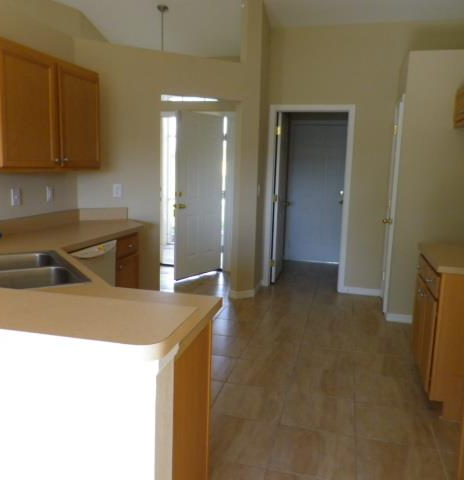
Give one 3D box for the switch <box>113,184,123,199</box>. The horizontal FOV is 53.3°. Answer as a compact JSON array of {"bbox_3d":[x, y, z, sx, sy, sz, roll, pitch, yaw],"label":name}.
[{"bbox_3d":[-1.057,-0.448,4.268,0.075,0.120,0.012,-4,10,-31],"label":"switch"}]

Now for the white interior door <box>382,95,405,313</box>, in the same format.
[{"bbox_3d":[1.654,-0.323,4.652,0.130,2.100,0.750,4,9,14],"label":"white interior door"}]

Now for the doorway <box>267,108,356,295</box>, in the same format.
[{"bbox_3d":[0.893,-0.472,5.427,0.950,2.120,0.140,4,9,14],"label":"doorway"}]

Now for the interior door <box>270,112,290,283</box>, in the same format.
[{"bbox_3d":[0.641,-0.523,5.984,0.040,2.030,0.810,4,9,13],"label":"interior door"}]

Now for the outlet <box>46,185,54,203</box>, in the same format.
[{"bbox_3d":[-1.452,-0.368,3.698,0.012,0.117,0.075,4,9,13],"label":"outlet"}]

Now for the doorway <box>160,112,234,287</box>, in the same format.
[{"bbox_3d":[-0.499,-0.653,6.306,1.050,2.130,0.170,4,9,14],"label":"doorway"}]

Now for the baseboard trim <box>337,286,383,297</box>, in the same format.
[{"bbox_3d":[1.494,0.597,5.337,0.430,0.080,0.015,4,9,13],"label":"baseboard trim"}]

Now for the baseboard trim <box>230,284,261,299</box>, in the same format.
[{"bbox_3d":[0.126,0.594,5.103,0.300,0.088,0.016,-3,10,-26],"label":"baseboard trim"}]

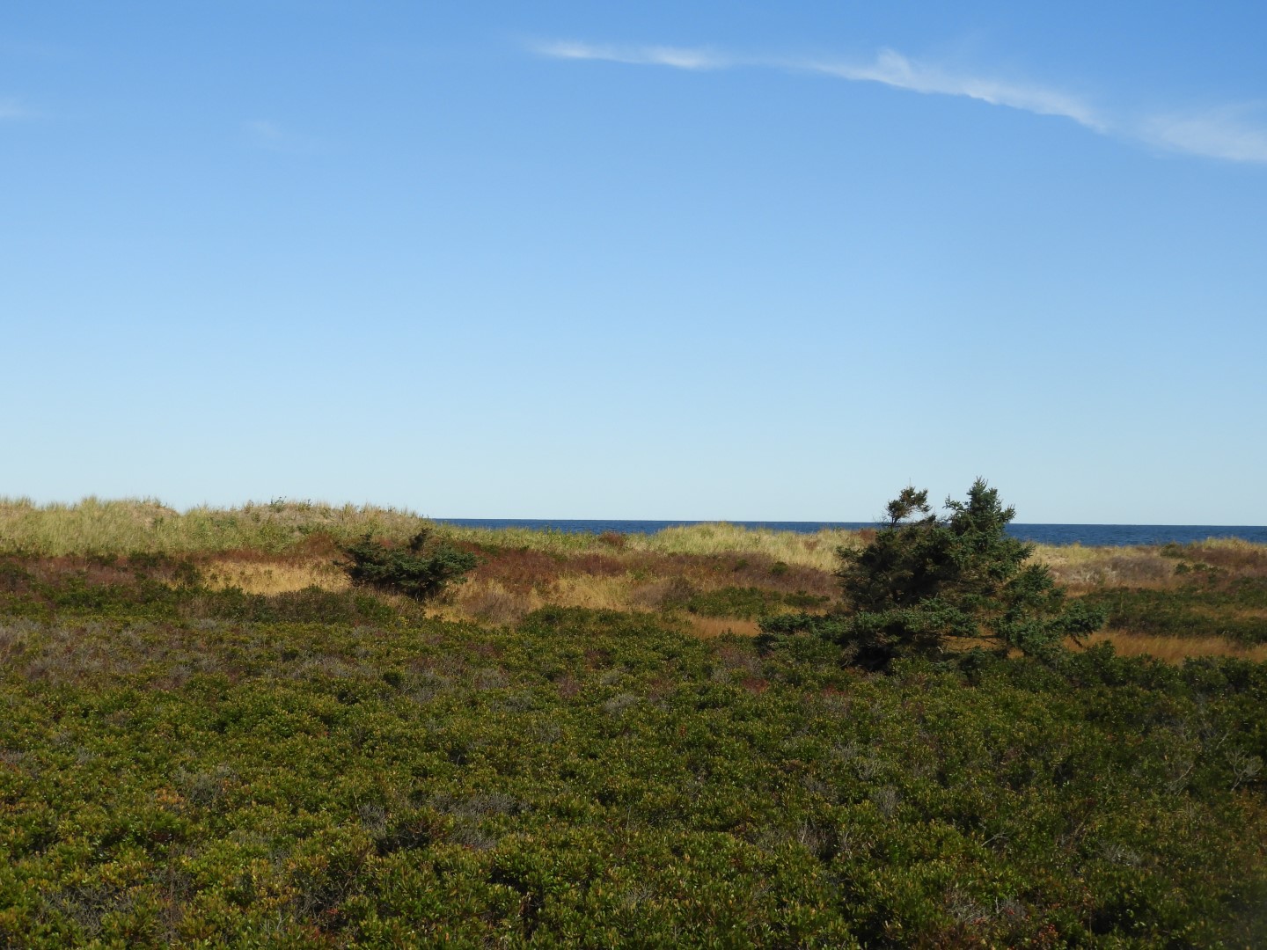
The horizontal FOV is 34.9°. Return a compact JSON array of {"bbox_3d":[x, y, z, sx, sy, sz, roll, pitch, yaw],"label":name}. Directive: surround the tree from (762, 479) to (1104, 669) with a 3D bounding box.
[{"bbox_3d":[3.706,1.272,25.000,4.100,2.450,3.500,0,-1,0],"label":"tree"}]

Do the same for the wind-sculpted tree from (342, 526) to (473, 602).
[{"bbox_3d":[-5.146,2.070,46.000,3.050,1.800,2.600,0,-1,0],"label":"wind-sculpted tree"}]

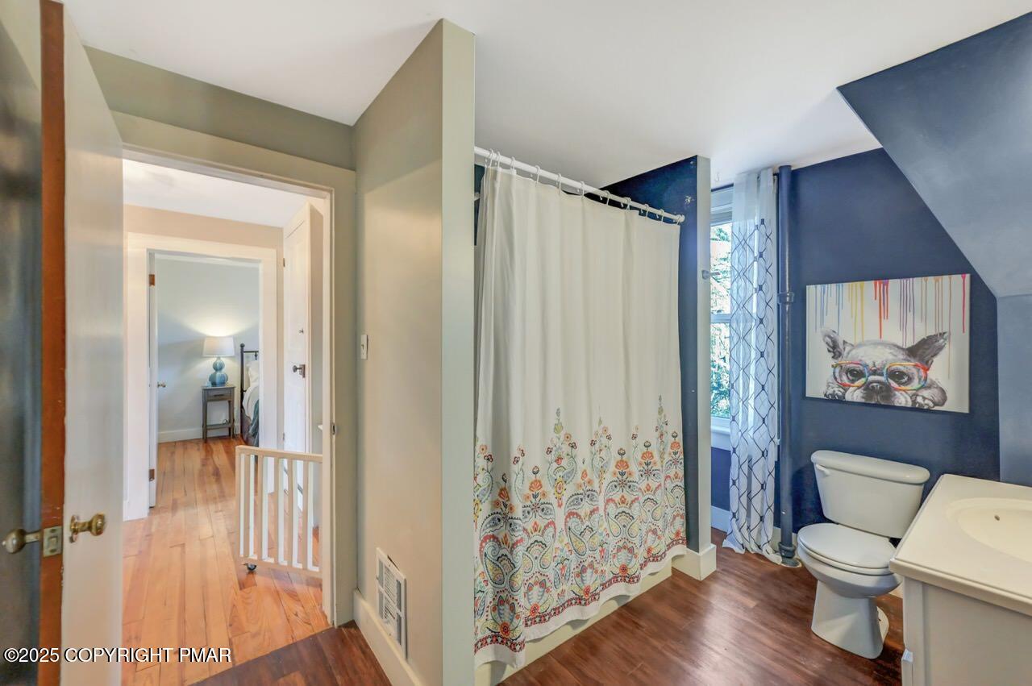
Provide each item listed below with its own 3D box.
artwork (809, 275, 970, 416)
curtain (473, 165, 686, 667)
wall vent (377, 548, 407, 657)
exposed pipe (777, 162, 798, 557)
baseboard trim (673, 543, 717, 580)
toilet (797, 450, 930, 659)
[{"bbox_3d":[1.936,-0.001,2.136,0.035,0.650,0.635,0,0,-41],"label":"artwork"},{"bbox_3d":[0.387,0.275,1.861,1.390,1.870,0.130,0,0,-37],"label":"curtain"},{"bbox_3d":[-0.502,1.027,1.600,0.022,0.302,0.290,0,0,-40],"label":"wall vent"},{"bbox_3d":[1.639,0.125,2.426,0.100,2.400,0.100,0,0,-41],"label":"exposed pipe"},{"bbox_3d":[1.044,1.249,2.356,0.170,0.155,0.180,0,0,-37],"label":"baseboard trim"},{"bbox_3d":[1.630,0.970,1.923,0.740,0.715,0.460,0,0,-41],"label":"toilet"}]

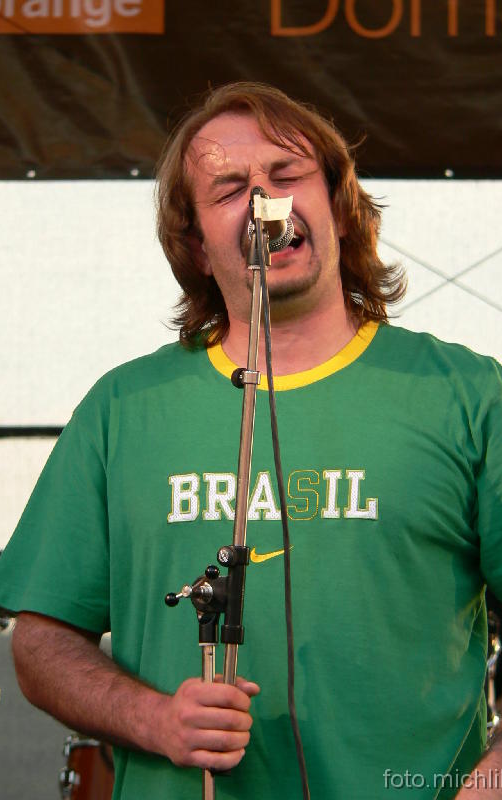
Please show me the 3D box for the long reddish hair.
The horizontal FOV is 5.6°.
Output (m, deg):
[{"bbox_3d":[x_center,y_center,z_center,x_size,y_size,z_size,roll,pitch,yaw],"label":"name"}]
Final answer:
[{"bbox_3d":[0.029,-0.213,5.950,0.270,0.295,0.240,-9,-13,0],"label":"long reddish hair"}]

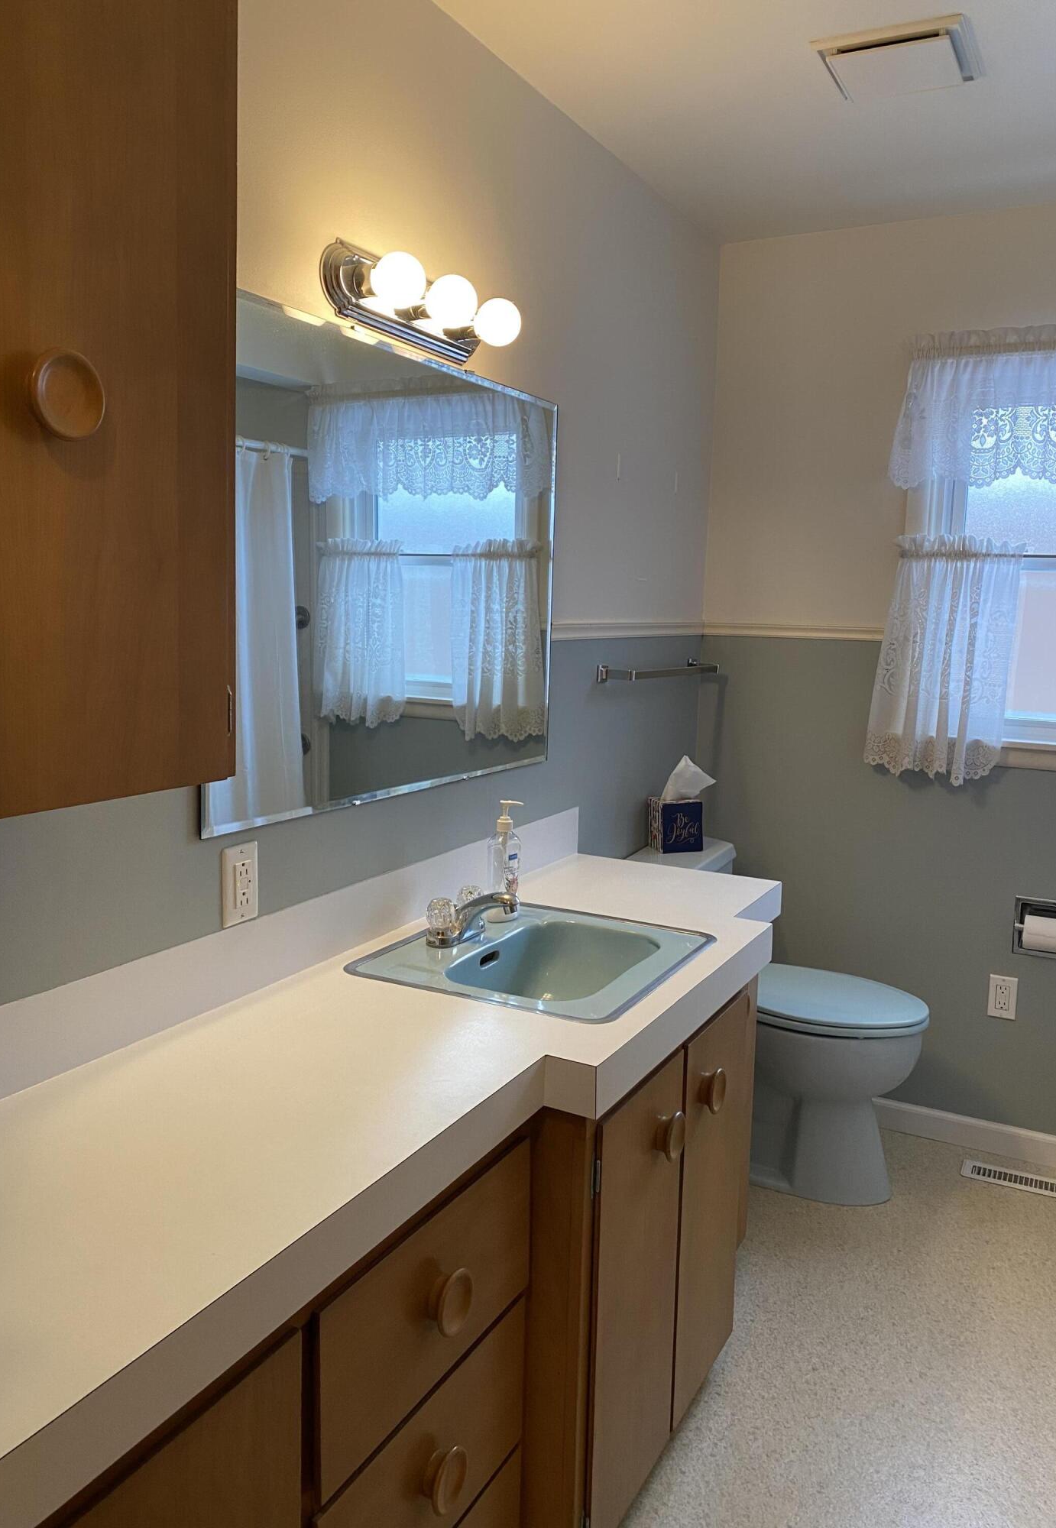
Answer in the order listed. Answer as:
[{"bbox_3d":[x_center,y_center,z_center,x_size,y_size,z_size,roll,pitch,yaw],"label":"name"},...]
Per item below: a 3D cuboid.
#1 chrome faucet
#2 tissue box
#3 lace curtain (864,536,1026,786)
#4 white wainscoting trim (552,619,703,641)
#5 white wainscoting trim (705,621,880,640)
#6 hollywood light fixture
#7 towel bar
[{"bbox_3d":[-0.078,0.261,1.980,0.150,0.096,0.157,6,9,28],"label":"chrome faucet"},{"bbox_3d":[0.386,0.160,3.002,0.110,0.127,0.108,-1,9,-16],"label":"tissue box"},{"bbox_3d":[1.067,-0.258,2.959,0.351,0.625,0.080,6,9,28],"label":"lace curtain"},{"bbox_3d":[0.286,-0.337,2.890,0.018,0.039,0.959,6,9,28],"label":"white wainscoting trim"},{"bbox_3d":[0.738,-0.365,3.180,0.542,0.037,0.018,6,9,28],"label":"white wainscoting trim"},{"bbox_3d":[-0.144,-0.749,1.864,0.132,0.114,0.451,6,9,28],"label":"hollywood light fixture"},{"bbox_3d":[0.359,-0.246,2.975,0.085,0.040,0.677,6,9,28],"label":"towel bar"}]

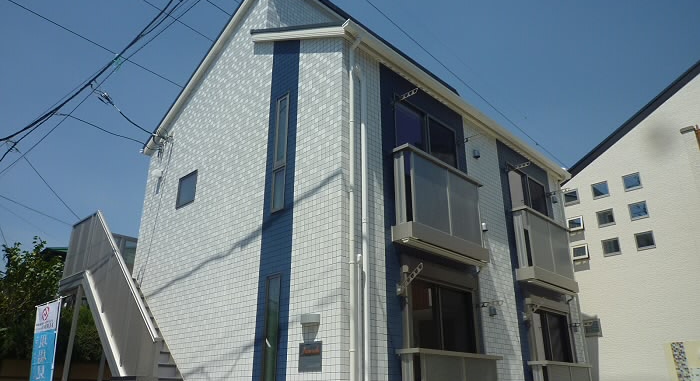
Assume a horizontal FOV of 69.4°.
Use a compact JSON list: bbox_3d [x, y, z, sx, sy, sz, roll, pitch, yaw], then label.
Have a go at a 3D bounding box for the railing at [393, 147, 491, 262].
[{"bbox_3d":[1.384,0.283,7.568,0.332,1.377,1.980,-20,-29,40],"label":"railing"}]

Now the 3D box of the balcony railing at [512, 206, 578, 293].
[{"bbox_3d":[3.861,1.231,9.985,0.332,1.387,2.020,-20,-29,40],"label":"balcony railing"}]

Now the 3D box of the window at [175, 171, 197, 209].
[{"bbox_3d":[-2.969,-0.004,9.235,0.653,0.618,0.080,-20,-29,40],"label":"window"}]

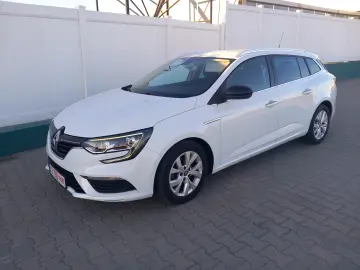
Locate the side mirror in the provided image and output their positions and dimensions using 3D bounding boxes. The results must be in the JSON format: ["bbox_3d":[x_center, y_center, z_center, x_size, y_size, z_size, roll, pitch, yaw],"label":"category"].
[{"bbox_3d":[0.591,-0.411,2.787,0.160,0.145,0.210,-14,19,-38],"label":"side mirror"}]

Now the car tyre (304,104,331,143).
[{"bbox_3d":[2.097,-0.161,4.337,0.632,0.632,0.210,-14,19,-38],"label":"car tyre"}]

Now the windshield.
[{"bbox_3d":[0.049,-0.753,3.491,0.860,0.130,1.360,-43,35,-25],"label":"windshield"}]

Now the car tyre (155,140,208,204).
[{"bbox_3d":[0.013,0.352,2.678,0.632,0.632,0.210,-14,19,-38],"label":"car tyre"}]

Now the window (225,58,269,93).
[{"bbox_3d":[0.752,-0.673,3.116,0.950,0.400,0.080,-14,-7,-38],"label":"window"}]

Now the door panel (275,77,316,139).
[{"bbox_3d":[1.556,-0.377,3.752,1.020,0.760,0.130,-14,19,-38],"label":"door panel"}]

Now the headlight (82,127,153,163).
[{"bbox_3d":[-0.540,0.078,2.404,0.460,0.270,0.470,-14,19,-38],"label":"headlight"}]

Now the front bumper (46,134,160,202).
[{"bbox_3d":[-0.955,0.180,2.857,0.620,0.550,1.780,-14,19,-38],"label":"front bumper"}]

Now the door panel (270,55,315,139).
[{"bbox_3d":[1.518,-0.536,3.767,1.020,1.050,0.260,-14,19,-38],"label":"door panel"}]

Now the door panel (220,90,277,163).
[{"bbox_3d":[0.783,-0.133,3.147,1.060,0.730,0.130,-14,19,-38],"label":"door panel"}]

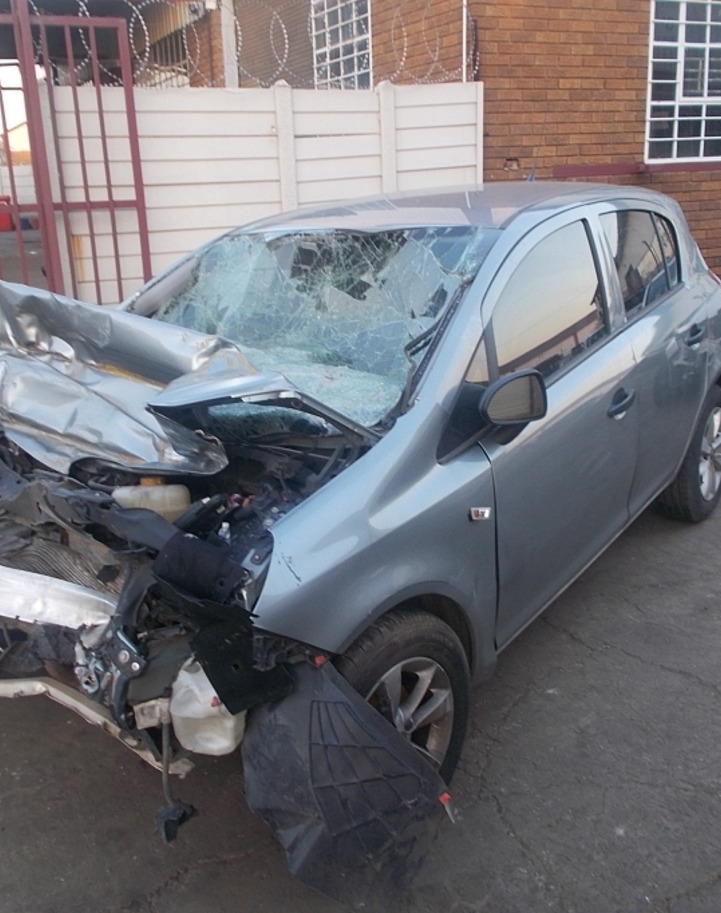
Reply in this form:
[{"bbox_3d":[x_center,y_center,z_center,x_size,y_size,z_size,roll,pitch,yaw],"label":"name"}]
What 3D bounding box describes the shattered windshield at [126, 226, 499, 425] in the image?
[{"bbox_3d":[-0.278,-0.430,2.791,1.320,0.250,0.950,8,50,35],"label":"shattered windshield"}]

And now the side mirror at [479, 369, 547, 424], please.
[{"bbox_3d":[0.382,-0.151,2.299,0.180,0.135,0.085,-8,17,-16],"label":"side mirror"}]

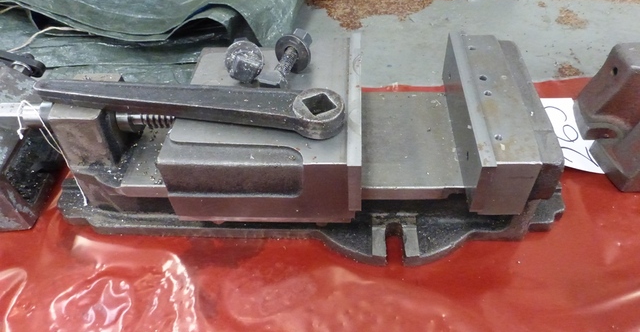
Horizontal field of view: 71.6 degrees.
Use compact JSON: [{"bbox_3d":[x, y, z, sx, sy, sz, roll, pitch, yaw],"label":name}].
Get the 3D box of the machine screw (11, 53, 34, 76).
[{"bbox_3d":[-0.328,-0.110,0.489,0.025,0.025,0.035,4,63,2],"label":"machine screw"}]

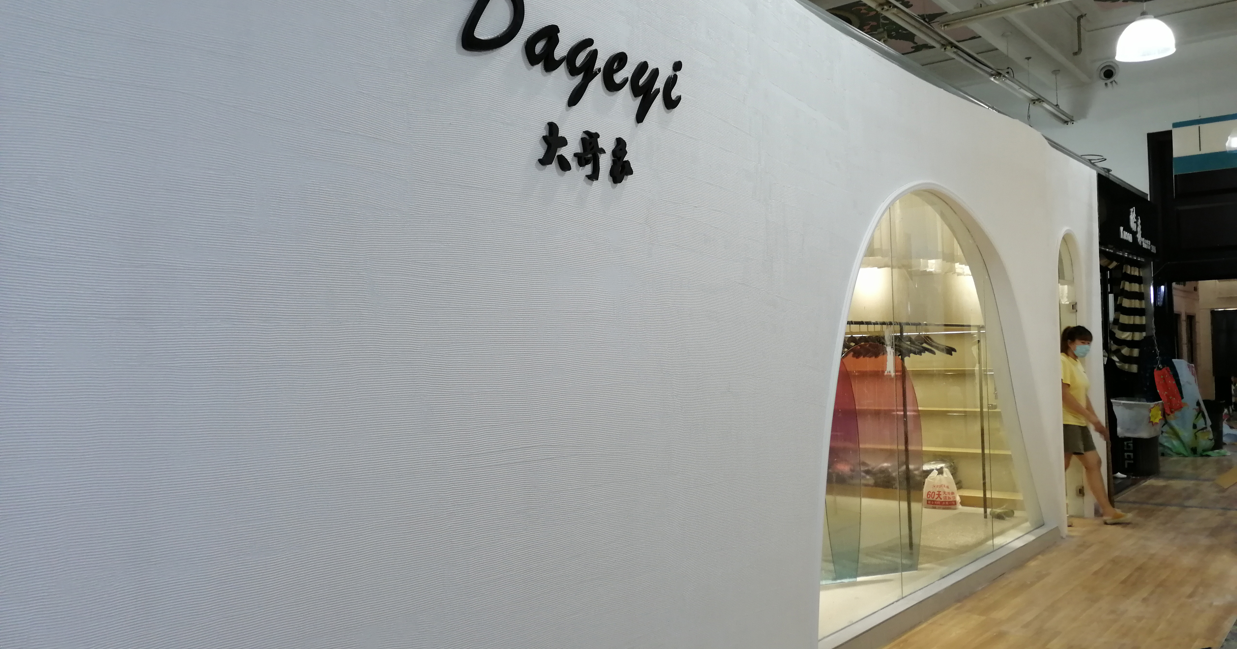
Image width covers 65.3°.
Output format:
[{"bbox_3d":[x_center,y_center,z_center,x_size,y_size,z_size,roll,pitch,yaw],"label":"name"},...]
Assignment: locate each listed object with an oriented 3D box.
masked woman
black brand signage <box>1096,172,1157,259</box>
[{"bbox_3d":[3.775,0.815,7.829,0.680,1.600,0.480,-3,-2,36],"label":"masked woman"},{"bbox_3d":[5.031,-0.995,9.614,0.120,0.669,2.636,-3,-2,39],"label":"black brand signage"}]

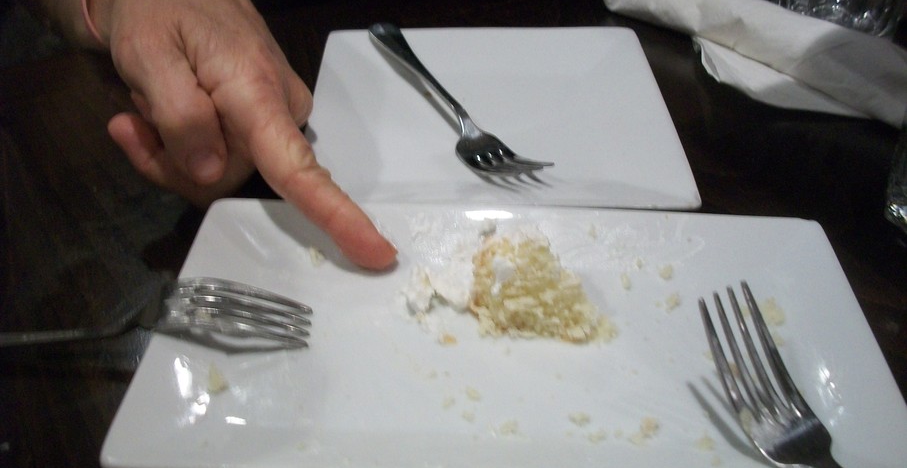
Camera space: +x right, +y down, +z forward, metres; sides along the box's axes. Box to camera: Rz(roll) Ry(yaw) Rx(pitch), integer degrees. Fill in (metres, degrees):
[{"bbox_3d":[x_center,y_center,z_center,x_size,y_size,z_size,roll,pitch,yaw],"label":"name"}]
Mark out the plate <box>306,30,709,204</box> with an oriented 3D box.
[{"bbox_3d":[0.019,-0.064,0.467,0.193,0.021,0.189,0,39,0],"label":"plate"}]

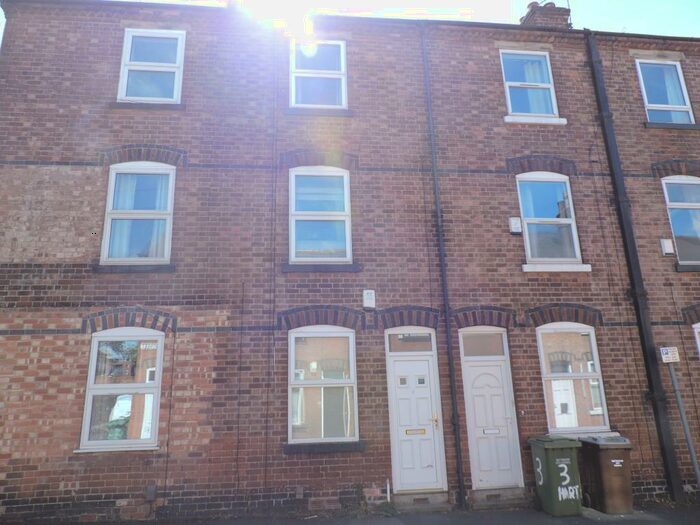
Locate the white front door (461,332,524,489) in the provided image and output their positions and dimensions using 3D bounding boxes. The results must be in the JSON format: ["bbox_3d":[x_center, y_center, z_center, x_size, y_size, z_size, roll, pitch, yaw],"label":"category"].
[{"bbox_3d":[2.280,2.308,7.933,0.842,2.547,0.080,0,-15,-7],"label":"white front door"}]

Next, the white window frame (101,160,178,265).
[{"bbox_3d":[-3.448,-0.815,8.002,1.071,1.795,0.100,0,-15,-6],"label":"white window frame"}]

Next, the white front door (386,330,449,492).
[{"bbox_3d":[1.013,2.268,7.649,0.829,2.488,0.100,0,-15,-6],"label":"white front door"}]

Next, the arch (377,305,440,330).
[{"bbox_3d":[0.973,0.917,8.073,1.079,0.404,0.120,0,-15,-7],"label":"arch"}]

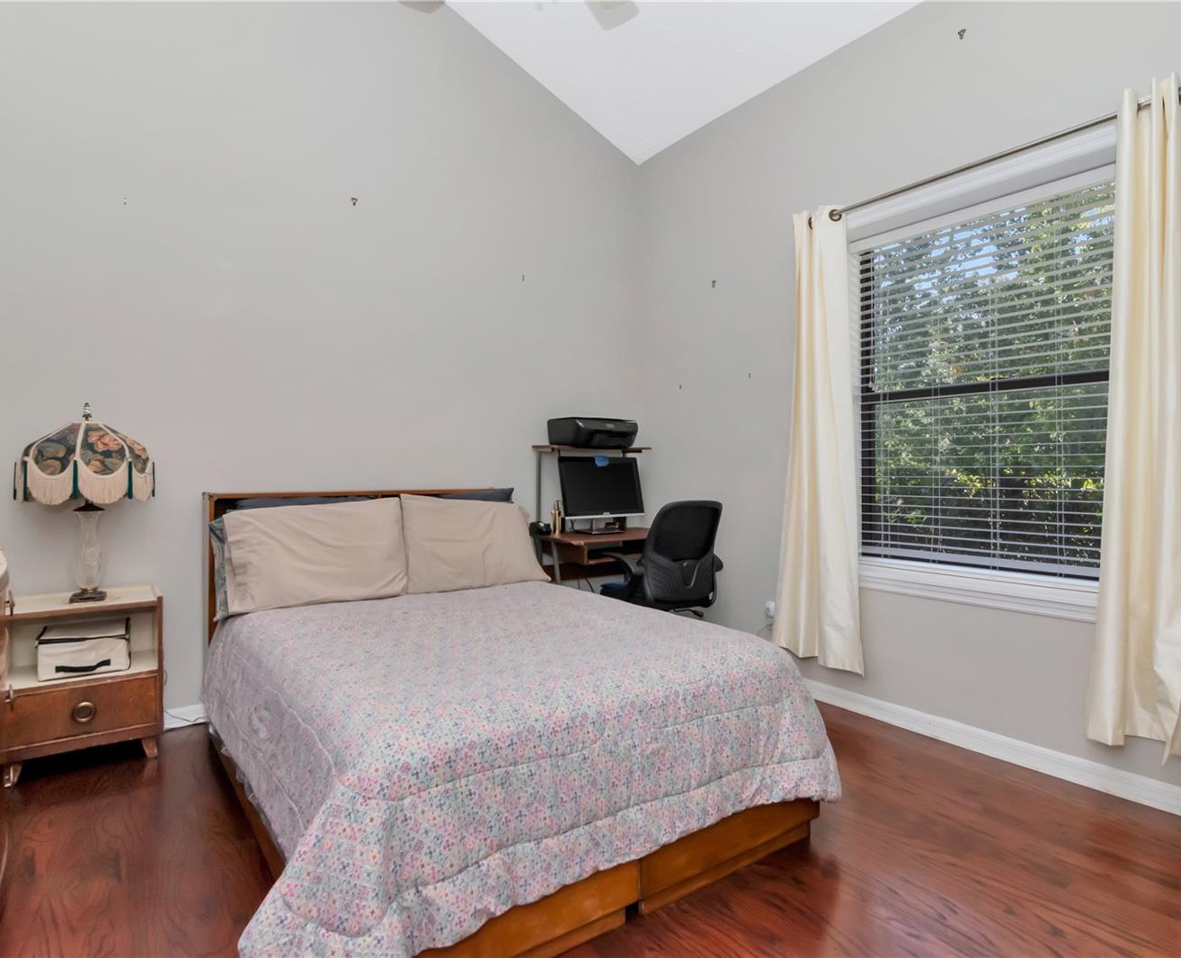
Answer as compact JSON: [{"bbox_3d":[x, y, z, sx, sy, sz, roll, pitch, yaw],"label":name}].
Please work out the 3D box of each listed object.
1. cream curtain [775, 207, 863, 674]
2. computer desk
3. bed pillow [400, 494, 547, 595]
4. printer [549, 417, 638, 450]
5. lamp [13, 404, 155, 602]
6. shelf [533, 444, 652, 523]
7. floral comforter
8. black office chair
[{"bbox_3d":[1.065,-0.192,2.996,0.145,2.140,0.410,0,0,-38],"label":"cream curtain"},{"bbox_3d":[0.137,0.695,3.660,0.770,0.755,0.550,0,0,-35],"label":"computer desk"},{"bbox_3d":[-0.590,0.309,3.144,0.700,0.450,0.170,0,-17,-35],"label":"bed pillow"},{"bbox_3d":[0.015,-0.261,3.703,0.436,0.145,0.330,0,0,-35],"label":"printer"},{"bbox_3d":[-1.893,0.090,2.401,0.420,0.745,0.420,0,0,-35],"label":"lamp"},{"bbox_3d":[0.016,0.064,3.724,0.675,0.505,0.280,0,0,-35],"label":"shelf"},{"bbox_3d":[-0.387,0.730,2.186,1.535,0.460,1.840,0,0,-35],"label":"floral comforter"},{"bbox_3d":[0.345,0.586,3.190,0.610,0.980,0.610,0,0,-41],"label":"black office chair"}]

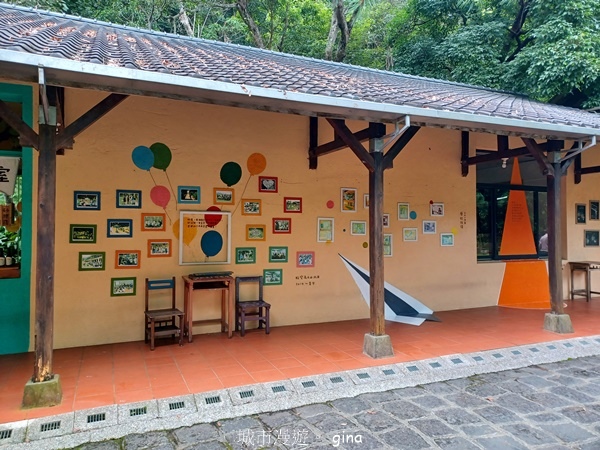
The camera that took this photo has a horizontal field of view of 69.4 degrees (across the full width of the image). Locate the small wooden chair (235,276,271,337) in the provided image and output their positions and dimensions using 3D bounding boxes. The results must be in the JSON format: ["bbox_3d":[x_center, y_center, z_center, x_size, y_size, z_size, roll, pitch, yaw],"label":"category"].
[{"bbox_3d":[-0.664,1.107,6.023,0.410,0.745,0.385,0,-1,-23],"label":"small wooden chair"}]

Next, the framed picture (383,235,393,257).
[{"bbox_3d":[1.349,0.327,6.803,0.280,0.366,0.030,0,-1,-24],"label":"framed picture"}]

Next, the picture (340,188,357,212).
[{"bbox_3d":[0.779,-0.384,6.807,0.282,0.372,0.028,0,-1,-23],"label":"picture"}]

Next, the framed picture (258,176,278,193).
[{"bbox_3d":[-0.469,-0.605,6.552,0.308,0.241,0.025,1,-2,-25],"label":"framed picture"}]

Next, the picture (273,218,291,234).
[{"bbox_3d":[-0.269,0.020,6.625,0.310,0.239,0.025,1,-2,-25],"label":"picture"}]

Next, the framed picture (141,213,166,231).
[{"bbox_3d":[-1.917,-0.039,5.669,0.297,0.236,0.020,0,-1,-23],"label":"framed picture"}]

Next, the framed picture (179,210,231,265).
[{"bbox_3d":[-1.325,0.188,6.127,0.724,0.758,0.035,1,-2,-25],"label":"framed picture"}]

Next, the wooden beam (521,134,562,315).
[{"bbox_3d":[3.347,0.030,6.014,0.730,2.450,0.130,0,-1,-24],"label":"wooden beam"}]

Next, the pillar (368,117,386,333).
[{"bbox_3d":[0.878,0.042,4.946,0.125,2.440,0.125,0,-1,-24],"label":"pillar"}]

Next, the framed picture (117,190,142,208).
[{"bbox_3d":[-2.181,-0.325,5.532,0.289,0.227,0.028,0,-1,-23],"label":"framed picture"}]

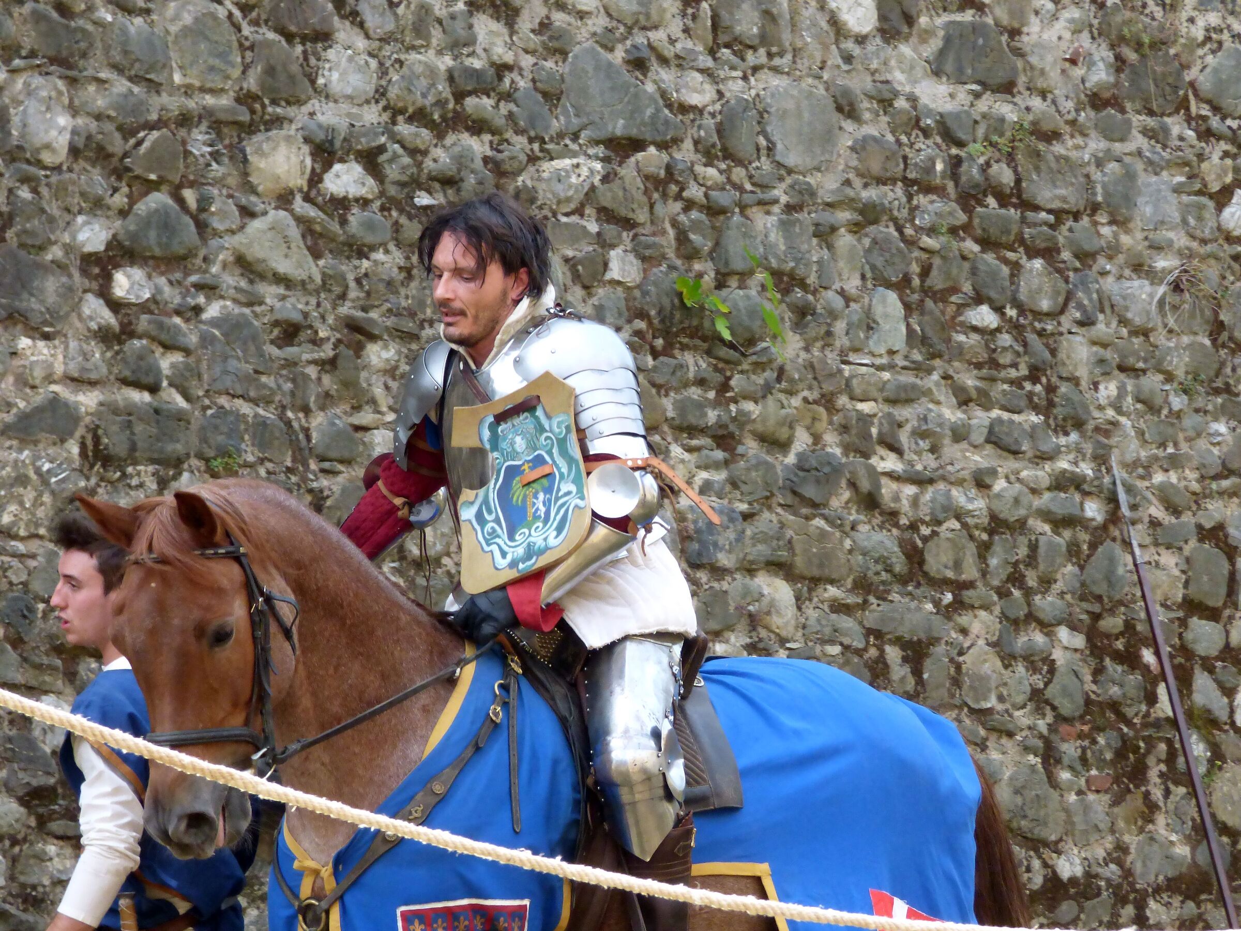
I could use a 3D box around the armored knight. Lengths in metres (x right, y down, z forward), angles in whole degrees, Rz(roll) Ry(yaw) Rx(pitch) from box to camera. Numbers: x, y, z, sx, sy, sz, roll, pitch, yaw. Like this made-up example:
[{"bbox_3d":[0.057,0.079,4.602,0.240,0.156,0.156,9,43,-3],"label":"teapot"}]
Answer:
[{"bbox_3d":[-0.137,0.250,9.500,0.770,1.400,0.720,0,0,44],"label":"armored knight"}]

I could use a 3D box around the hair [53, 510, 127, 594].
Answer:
[{"bbox_3d":[-0.881,0.160,10.000,0.210,0.170,0.175,0,0,-10],"label":"hair"}]

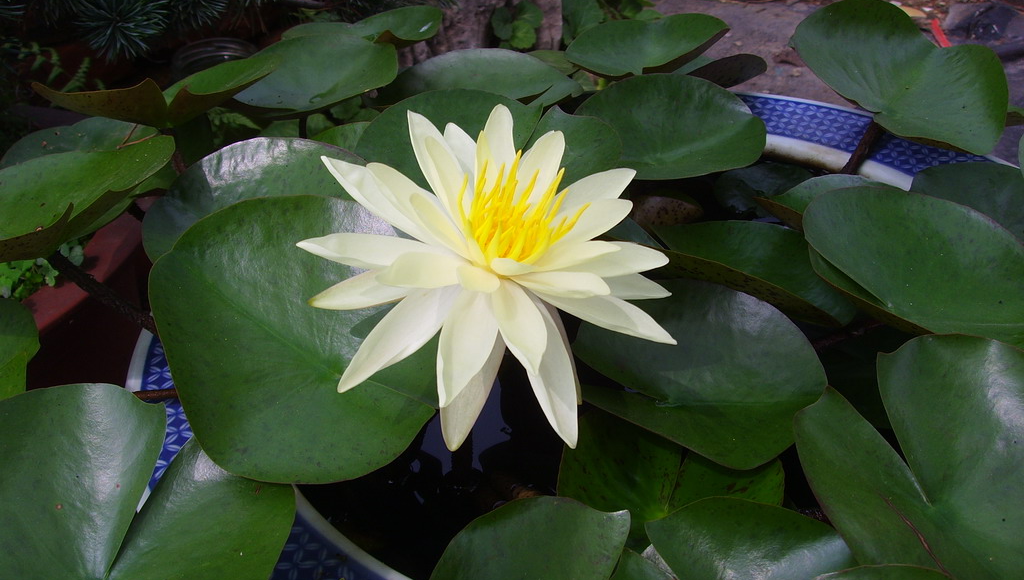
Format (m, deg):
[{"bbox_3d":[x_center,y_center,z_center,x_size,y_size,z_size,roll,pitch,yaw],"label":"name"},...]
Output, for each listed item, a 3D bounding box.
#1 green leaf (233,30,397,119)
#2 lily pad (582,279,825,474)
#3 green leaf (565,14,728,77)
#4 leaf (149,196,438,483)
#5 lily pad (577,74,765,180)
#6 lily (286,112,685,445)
[{"bbox_3d":[-0.114,-0.124,0.660,0.098,0.022,0.088,-4,46,0],"label":"green leaf"},{"bbox_3d":[0.075,0.034,0.465,0.104,0.025,0.100,-6,41,2],"label":"lily pad"},{"bbox_3d":[0.079,-0.144,0.680,0.096,0.020,0.075,-6,37,2],"label":"green leaf"},{"bbox_3d":[-0.083,0.019,0.450,0.118,0.022,0.128,-4,55,0],"label":"leaf"},{"bbox_3d":[0.084,-0.086,0.610,0.101,0.018,0.096,-4,43,0],"label":"lily pad"},{"bbox_3d":[-0.009,-0.005,0.430,0.138,0.068,0.128,-4,39,0],"label":"lily"}]

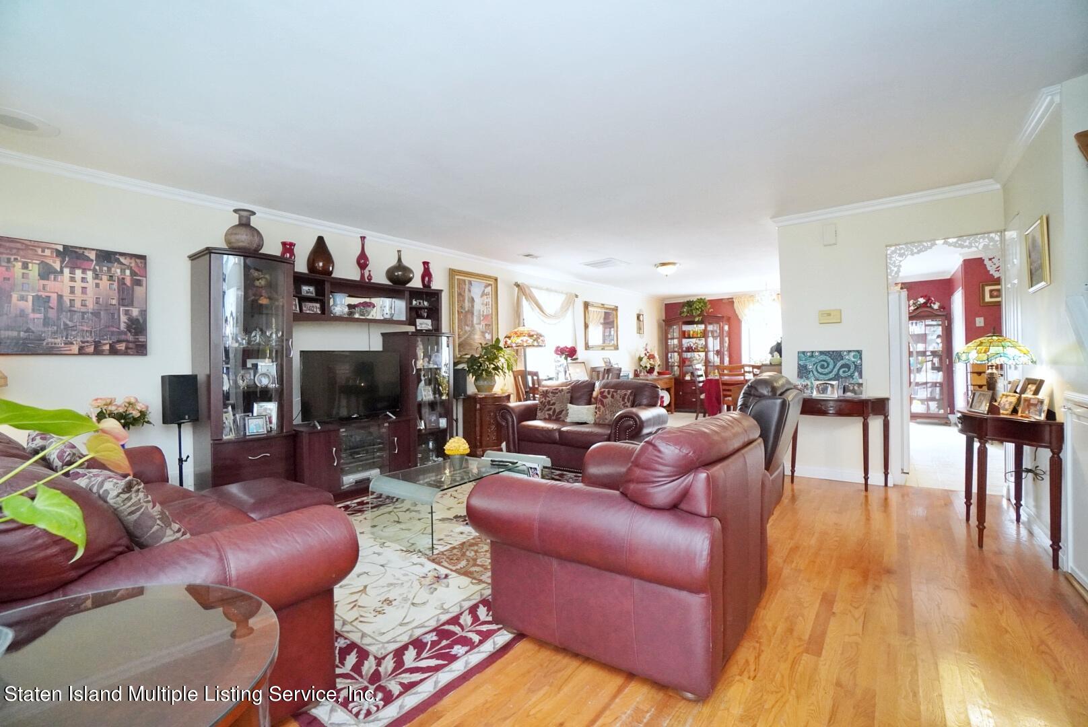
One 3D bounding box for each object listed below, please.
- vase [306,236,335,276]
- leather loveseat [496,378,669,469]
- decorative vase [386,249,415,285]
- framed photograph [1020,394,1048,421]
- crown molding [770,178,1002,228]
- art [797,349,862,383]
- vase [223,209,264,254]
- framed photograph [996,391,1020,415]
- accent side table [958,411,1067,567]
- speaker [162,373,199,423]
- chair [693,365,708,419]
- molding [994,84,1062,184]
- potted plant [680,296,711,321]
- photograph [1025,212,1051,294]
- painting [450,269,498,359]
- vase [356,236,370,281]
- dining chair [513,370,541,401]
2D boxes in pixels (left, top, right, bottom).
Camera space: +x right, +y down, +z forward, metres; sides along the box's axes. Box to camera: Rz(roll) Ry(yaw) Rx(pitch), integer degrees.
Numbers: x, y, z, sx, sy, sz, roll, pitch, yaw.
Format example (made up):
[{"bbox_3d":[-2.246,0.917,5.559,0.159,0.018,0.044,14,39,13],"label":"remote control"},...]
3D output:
[{"bbox_3d":[-1.948,-0.929,3.943,0.205,0.365,0.205,-1,0,37],"label":"vase"},{"bbox_3d":[0.412,0.653,4.986,1.810,0.900,0.880,-1,0,37],"label":"leather loveseat"},{"bbox_3d":[-1.454,-0.950,4.580,0.290,0.387,0.290,-1,1,38],"label":"decorative vase"},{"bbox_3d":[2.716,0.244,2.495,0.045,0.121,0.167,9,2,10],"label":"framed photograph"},{"bbox_3d":[2.791,-1.335,3.855,1.560,0.085,0.060,-2,0,38],"label":"crown molding"},{"bbox_3d":[2.546,0.087,4.058,0.500,0.410,0.025,-2,-5,38],"label":"art"},{"bbox_3d":[-2.275,-0.971,3.430,0.250,0.365,0.250,-2,0,38],"label":"vase"},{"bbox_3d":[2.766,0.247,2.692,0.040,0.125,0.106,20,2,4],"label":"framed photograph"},{"bbox_3d":[2.787,0.681,2.794,0.380,0.770,0.880,-1,1,38],"label":"accent side table"},{"bbox_3d":[-2.461,0.242,3.082,0.200,0.320,0.190,-1,0,42],"label":"speaker"},{"bbox_3d":[3.026,0.515,8.178,0.510,0.990,0.450,-1,1,38],"label":"chair"},{"bbox_3d":[2.945,-1.342,2.820,0.060,0.085,1.500,-2,0,38],"label":"molding"},{"bbox_3d":[2.997,-1.071,9.079,0.620,0.500,0.550,-1,0,37],"label":"potted plant"},{"bbox_3d":[2.889,-0.626,2.650,0.025,0.390,0.490,-3,-1,37],"label":"photograph"},{"bbox_3d":[-0.840,-0.562,5.571,0.050,1.090,0.750,-2,0,38],"label":"painting"},{"bbox_3d":[-1.703,-0.976,4.264,0.115,0.445,0.115,-1,0,37],"label":"vase"},{"bbox_3d":[-0.050,0.597,6.207,0.500,0.990,0.450,-1,1,38],"label":"dining chair"}]

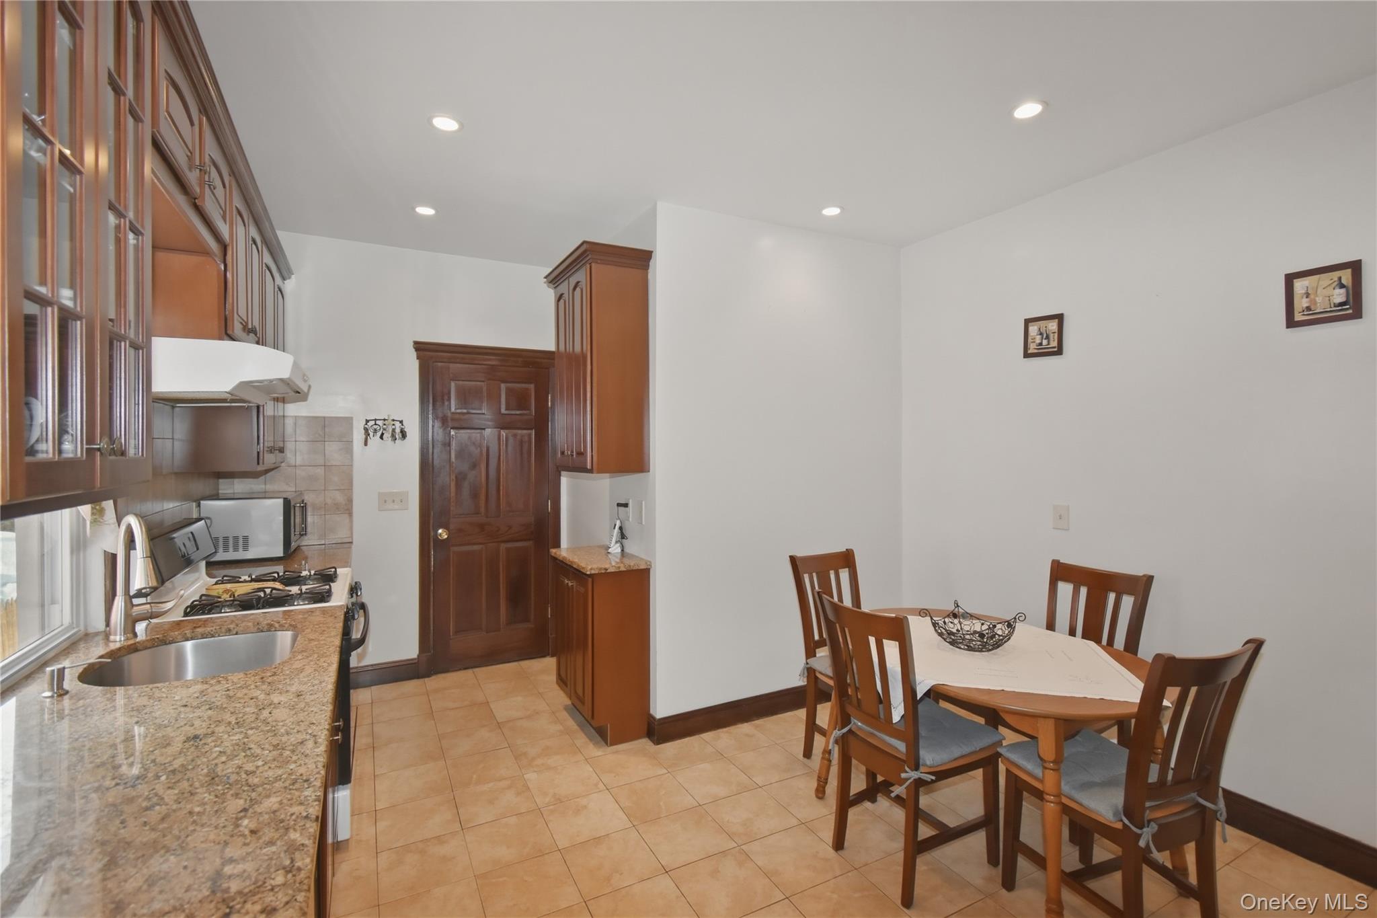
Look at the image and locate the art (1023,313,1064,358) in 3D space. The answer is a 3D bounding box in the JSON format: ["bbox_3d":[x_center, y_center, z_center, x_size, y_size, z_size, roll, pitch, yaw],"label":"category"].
[{"bbox_3d":[1.869,-0.646,3.031,0.020,0.213,0.208,0,0,-29],"label":"art"}]

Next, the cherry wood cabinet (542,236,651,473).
[{"bbox_3d":[-0.543,-0.519,3.337,0.379,1.174,0.776,0,0,-29],"label":"cherry wood cabinet"}]

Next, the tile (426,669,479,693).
[{"bbox_3d":[-1.531,1.454,3.735,0.298,0.010,0.296,0,0,-28],"label":"tile"}]

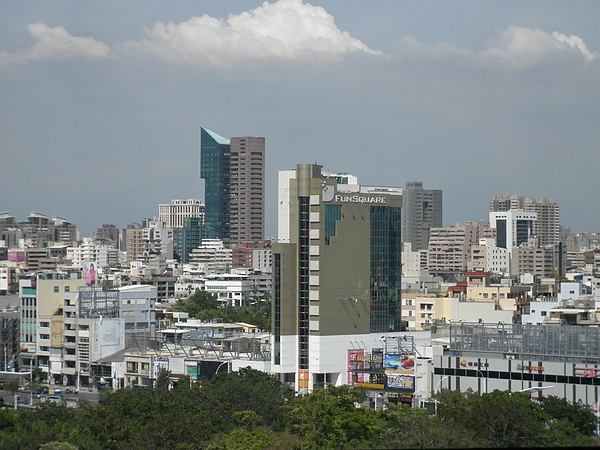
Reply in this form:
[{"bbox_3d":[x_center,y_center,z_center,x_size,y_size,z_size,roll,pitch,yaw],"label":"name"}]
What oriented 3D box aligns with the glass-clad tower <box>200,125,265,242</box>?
[{"bbox_3d":[-48.940,-9.140,1420.000,30.000,125.000,36.000,1,-1,-44],"label":"glass-clad tower"}]

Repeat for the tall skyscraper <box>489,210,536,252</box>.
[{"bbox_3d":[180.610,21.250,1650.000,29.000,66.000,26.000,1,-1,-44],"label":"tall skyscraper"}]

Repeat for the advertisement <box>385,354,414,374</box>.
[{"bbox_3d":[23.240,32.550,452.000,0.400,4.600,9.600,1,-1,-44],"label":"advertisement"}]

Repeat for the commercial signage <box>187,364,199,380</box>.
[{"bbox_3d":[-27.240,37.380,492.000,0.300,4.100,4.600,1,-1,-44],"label":"commercial signage"}]

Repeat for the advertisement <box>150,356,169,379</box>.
[{"bbox_3d":[-36.190,36.700,500.000,2.400,5.800,5.000,1,-1,-44],"label":"advertisement"}]

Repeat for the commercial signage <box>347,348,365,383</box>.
[{"bbox_3d":[13.410,33.890,465.000,5.400,8.600,0.400,1,-1,-44],"label":"commercial signage"}]

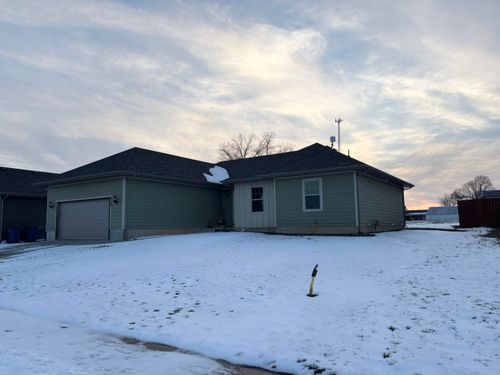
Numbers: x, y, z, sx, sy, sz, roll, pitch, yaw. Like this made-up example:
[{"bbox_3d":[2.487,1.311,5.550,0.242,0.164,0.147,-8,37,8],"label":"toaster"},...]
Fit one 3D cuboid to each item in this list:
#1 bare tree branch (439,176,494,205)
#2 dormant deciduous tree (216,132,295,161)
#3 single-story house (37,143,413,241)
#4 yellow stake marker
[{"bbox_3d":[47.328,3.030,82.460,14.000,11.743,12.000,-5,-7,30],"label":"bare tree branch"},{"bbox_3d":[0.635,-0.810,52.383,11.000,14.015,10.500,-1,-6,1],"label":"dormant deciduous tree"},{"bbox_3d":[-0.032,0.333,26.428,18.088,5.984,20.074,-5,-7,32],"label":"single-story house"},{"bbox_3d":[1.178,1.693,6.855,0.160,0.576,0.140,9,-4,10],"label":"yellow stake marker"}]

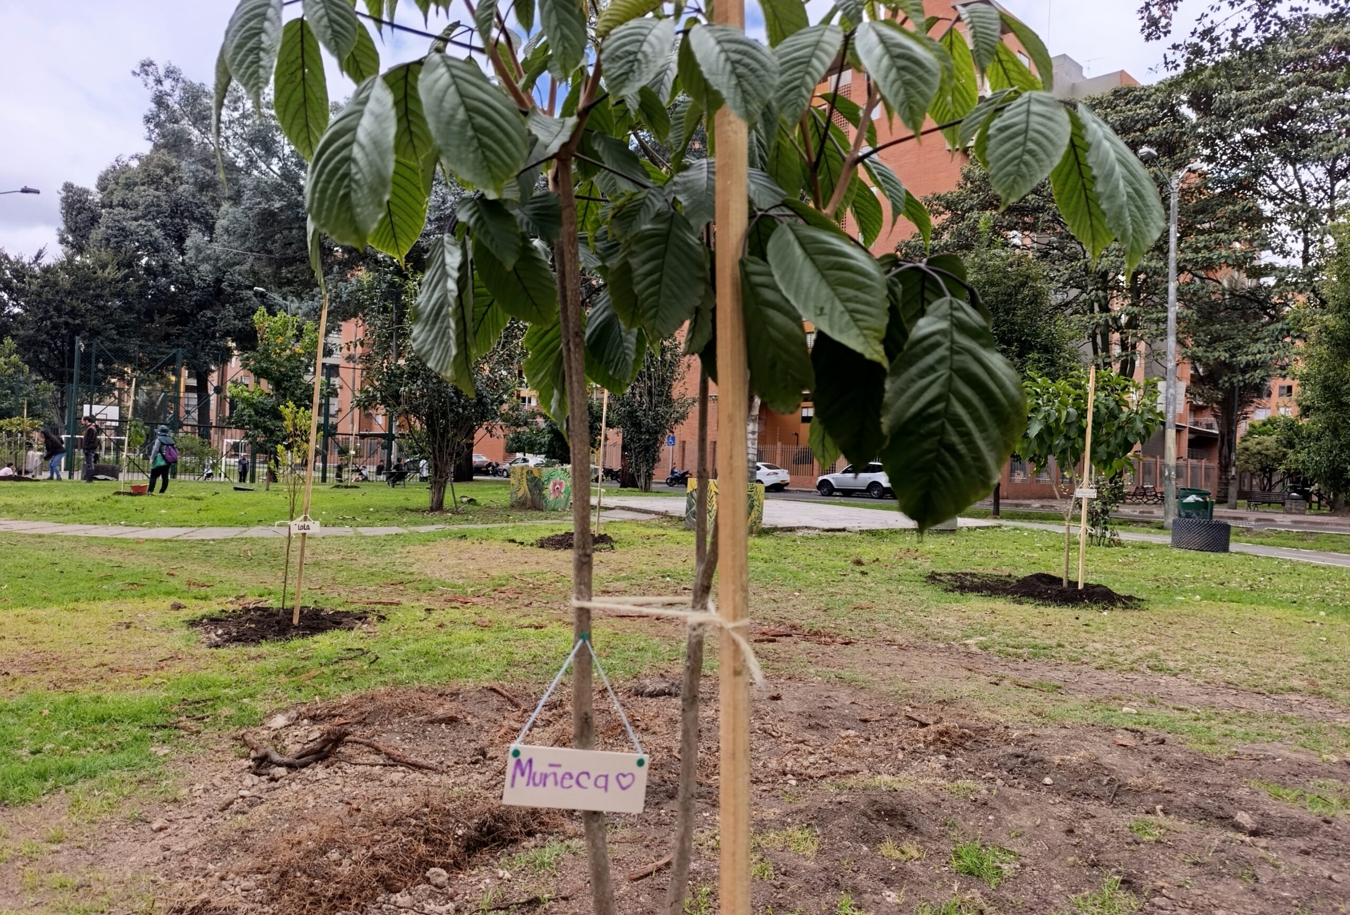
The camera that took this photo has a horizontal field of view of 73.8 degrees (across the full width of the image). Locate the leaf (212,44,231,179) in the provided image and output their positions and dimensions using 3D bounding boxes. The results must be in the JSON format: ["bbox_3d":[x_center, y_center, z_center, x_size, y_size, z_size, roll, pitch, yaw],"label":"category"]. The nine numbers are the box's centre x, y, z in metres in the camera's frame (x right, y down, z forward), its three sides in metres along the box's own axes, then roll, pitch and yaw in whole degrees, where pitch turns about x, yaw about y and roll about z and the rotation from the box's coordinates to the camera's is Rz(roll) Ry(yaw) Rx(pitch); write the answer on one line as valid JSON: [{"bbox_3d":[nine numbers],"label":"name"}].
[{"bbox_3d":[-0.642,-0.484,1.270,0.028,0.190,0.070,-1,-3,-15],"label":"leaf"}]

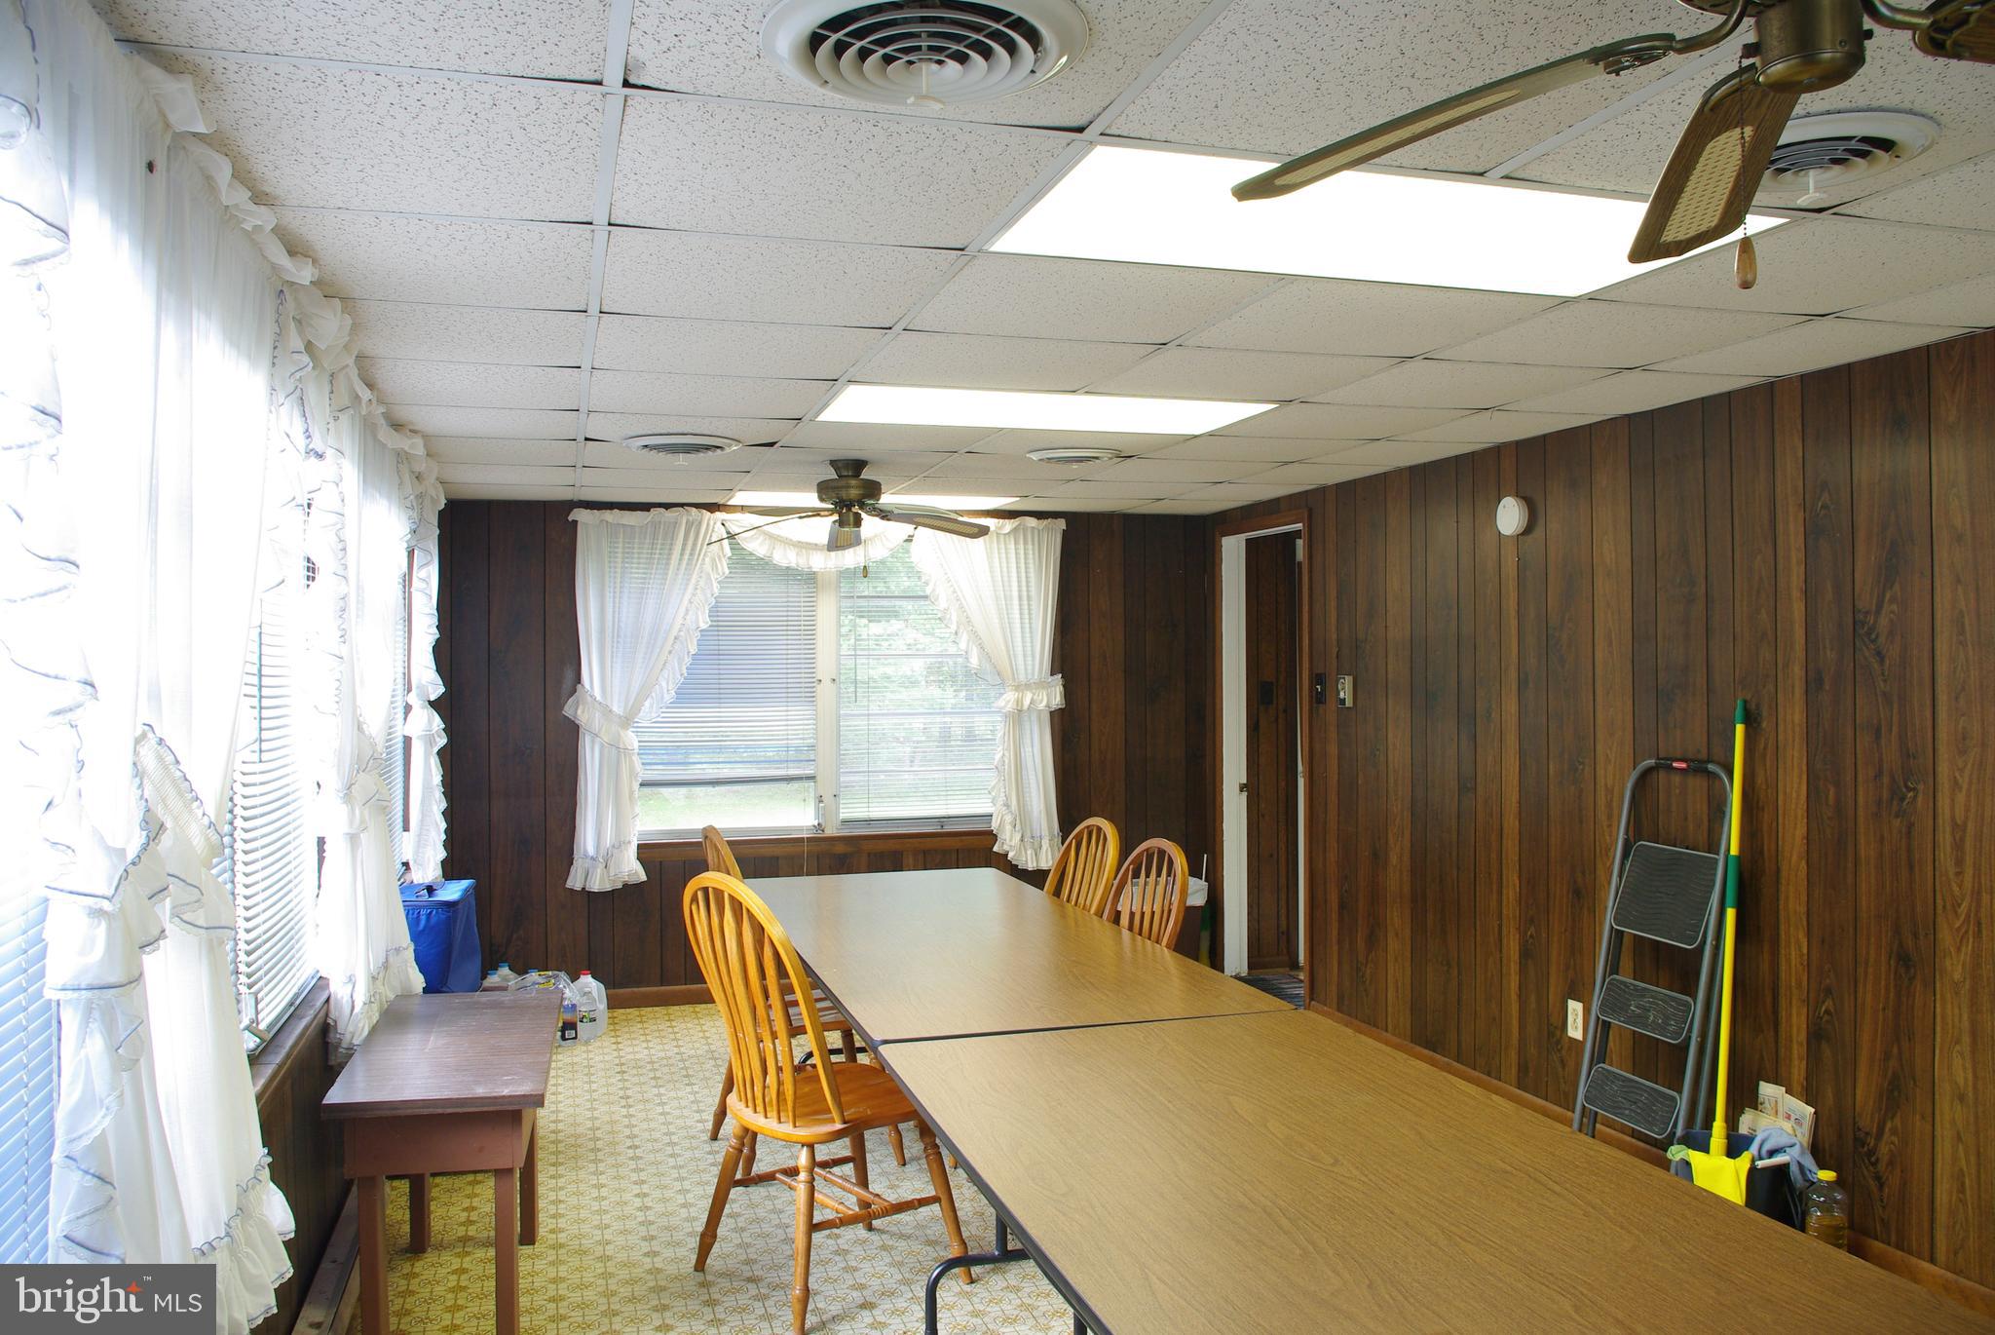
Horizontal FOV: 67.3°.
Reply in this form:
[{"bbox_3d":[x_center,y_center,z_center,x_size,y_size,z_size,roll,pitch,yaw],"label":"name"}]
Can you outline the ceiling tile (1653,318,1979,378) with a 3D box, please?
[{"bbox_3d":[1.863,-0.734,3.448,0.423,0.020,0.589,0,0,-16],"label":"ceiling tile"}]

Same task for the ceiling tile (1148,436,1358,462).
[{"bbox_3d":[0.861,-0.738,5.041,0.615,0.022,0.603,-1,0,-16],"label":"ceiling tile"}]

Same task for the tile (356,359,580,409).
[{"bbox_3d":[-1.315,-0.709,3.737,0.546,0.020,0.585,-1,0,-16],"label":"tile"}]

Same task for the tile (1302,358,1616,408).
[{"bbox_3d":[1.187,-0.733,3.852,0.607,0.020,0.585,-1,0,-16],"label":"tile"}]

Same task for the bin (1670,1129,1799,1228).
[{"bbox_3d":[1.820,1.340,3.680,0.290,0.275,0.300,0,0,-16],"label":"bin"}]

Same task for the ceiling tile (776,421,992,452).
[{"bbox_3d":[-0.333,-0.726,4.692,0.615,0.022,0.603,-1,0,-16],"label":"ceiling tile"}]

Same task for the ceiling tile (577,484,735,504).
[{"bbox_3d":[-1.426,-0.720,6.219,0.615,0.022,0.561,-1,0,-16],"label":"ceiling tile"}]

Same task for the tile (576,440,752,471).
[{"bbox_3d":[-1.085,-0.714,5.036,0.607,0.020,0.585,-1,0,-16],"label":"tile"}]

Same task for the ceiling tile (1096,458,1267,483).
[{"bbox_3d":[0.690,-0.730,5.578,0.609,0.020,0.589,0,0,-16],"label":"ceiling tile"}]

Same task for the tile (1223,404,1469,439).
[{"bbox_3d":[1.029,-0.738,4.467,0.615,0.022,0.603,-1,0,-16],"label":"tile"}]

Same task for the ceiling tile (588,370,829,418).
[{"bbox_3d":[-0.757,-0.716,3.916,0.605,0.020,0.583,-1,0,-16],"label":"ceiling tile"}]

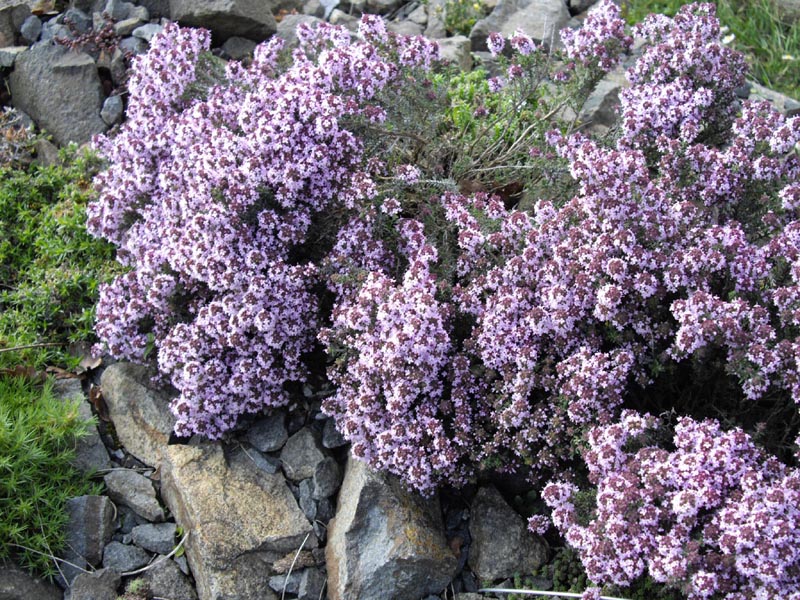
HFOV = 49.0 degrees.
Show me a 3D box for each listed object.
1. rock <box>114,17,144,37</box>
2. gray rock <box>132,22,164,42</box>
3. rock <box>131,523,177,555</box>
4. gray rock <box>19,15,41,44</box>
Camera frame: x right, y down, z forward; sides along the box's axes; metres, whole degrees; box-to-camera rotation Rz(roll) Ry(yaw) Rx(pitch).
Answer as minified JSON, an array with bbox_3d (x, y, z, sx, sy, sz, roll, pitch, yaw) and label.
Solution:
[{"bbox_3d":[-0.408,-0.410,1.320,0.042,0.026,0.031,0,42,0],"label":"rock"},{"bbox_3d":[-0.375,-0.399,1.310,0.046,0.028,0.033,0,42,0],"label":"gray rock"},{"bbox_3d":[-0.235,0.228,0.840,0.043,0.026,0.031,0,42,0],"label":"rock"},{"bbox_3d":[-0.551,-0.404,1.310,0.032,0.041,0.033,0,42,0],"label":"gray rock"}]

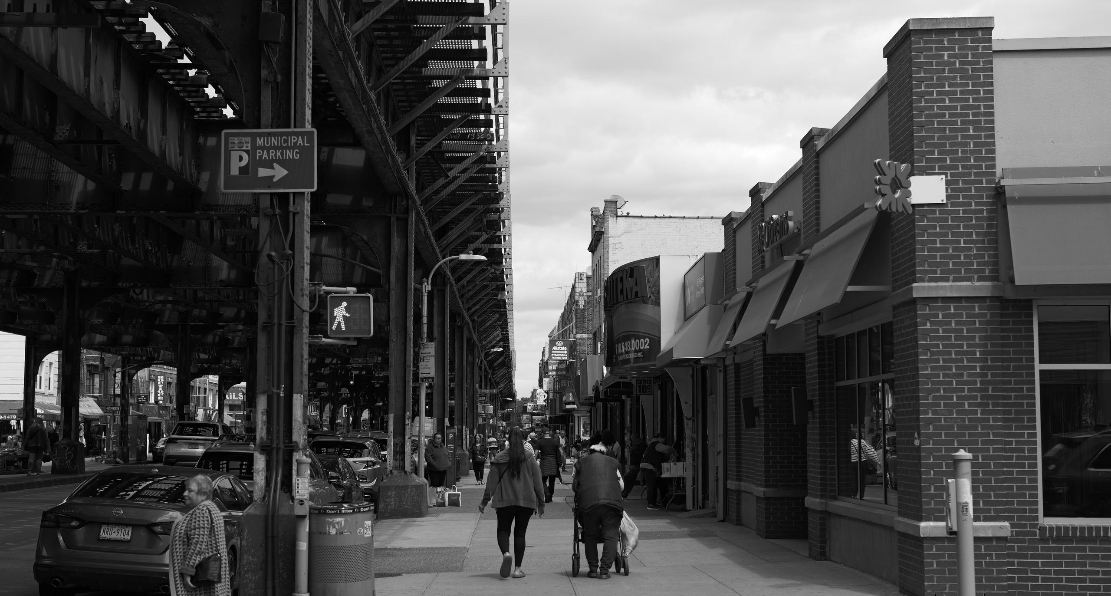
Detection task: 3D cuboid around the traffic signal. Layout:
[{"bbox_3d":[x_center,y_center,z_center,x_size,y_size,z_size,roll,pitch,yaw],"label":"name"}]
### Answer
[{"bbox_3d":[-2.022,0.175,15.200,0.430,0.430,0.200,0,-5,-1],"label":"traffic signal"}]

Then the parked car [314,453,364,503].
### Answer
[{"bbox_3d":[-4.790,3.766,30.600,1.820,1.430,4.600,0,-5,-1],"label":"parked car"}]

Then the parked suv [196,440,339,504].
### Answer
[{"bbox_3d":[-4.630,3.110,24.600,1.860,1.700,4.600,0,-5,-1],"label":"parked suv"}]

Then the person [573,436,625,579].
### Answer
[{"bbox_3d":[0.494,2.367,17.400,0.600,1.510,0.650,0,-5,-1],"label":"person"}]

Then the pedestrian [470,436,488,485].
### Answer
[{"bbox_3d":[-2.410,5.051,48.400,0.560,1.570,0.420,0,-5,-1],"label":"pedestrian"}]

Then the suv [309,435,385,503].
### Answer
[{"bbox_3d":[-4.450,3.860,33.944,1.870,1.690,4.700,0,-5,-2],"label":"suv"}]

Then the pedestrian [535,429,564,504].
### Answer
[{"bbox_3d":[-0.133,3.660,33.711,0.580,1.650,0.500,0,-5,0],"label":"pedestrian"}]

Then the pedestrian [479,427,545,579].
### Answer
[{"bbox_3d":[-0.496,2.310,17.450,0.720,1.680,0.520,0,-5,-1],"label":"pedestrian"}]

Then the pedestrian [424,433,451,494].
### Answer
[{"bbox_3d":[-2.693,3.891,35.200,0.600,1.620,0.450,2,-5,-25],"label":"pedestrian"}]

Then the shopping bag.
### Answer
[{"bbox_3d":[0.810,2.601,17.041,0.260,0.500,0.220,0,-5,-2],"label":"shopping bag"}]

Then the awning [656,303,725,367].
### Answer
[{"bbox_3d":[2.545,0.782,29.524,0.970,0.950,3.900,0,-5,-1],"label":"awning"}]

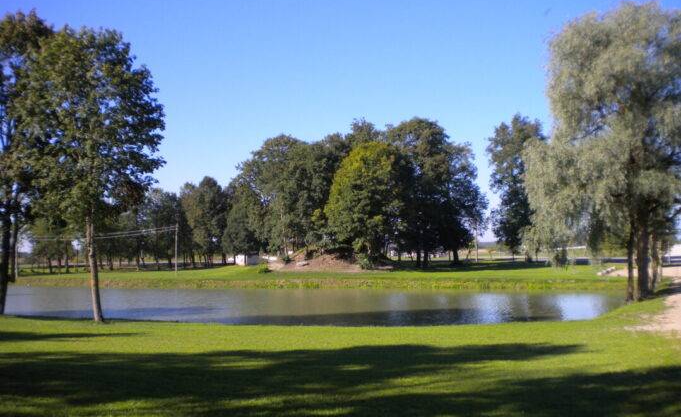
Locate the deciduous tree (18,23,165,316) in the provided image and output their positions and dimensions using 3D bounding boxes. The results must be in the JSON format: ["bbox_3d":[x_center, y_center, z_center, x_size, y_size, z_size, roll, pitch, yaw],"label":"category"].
[{"bbox_3d":[-9.658,-1.308,26.500,5.800,11.310,5.600,0,-3,0],"label":"deciduous tree"}]

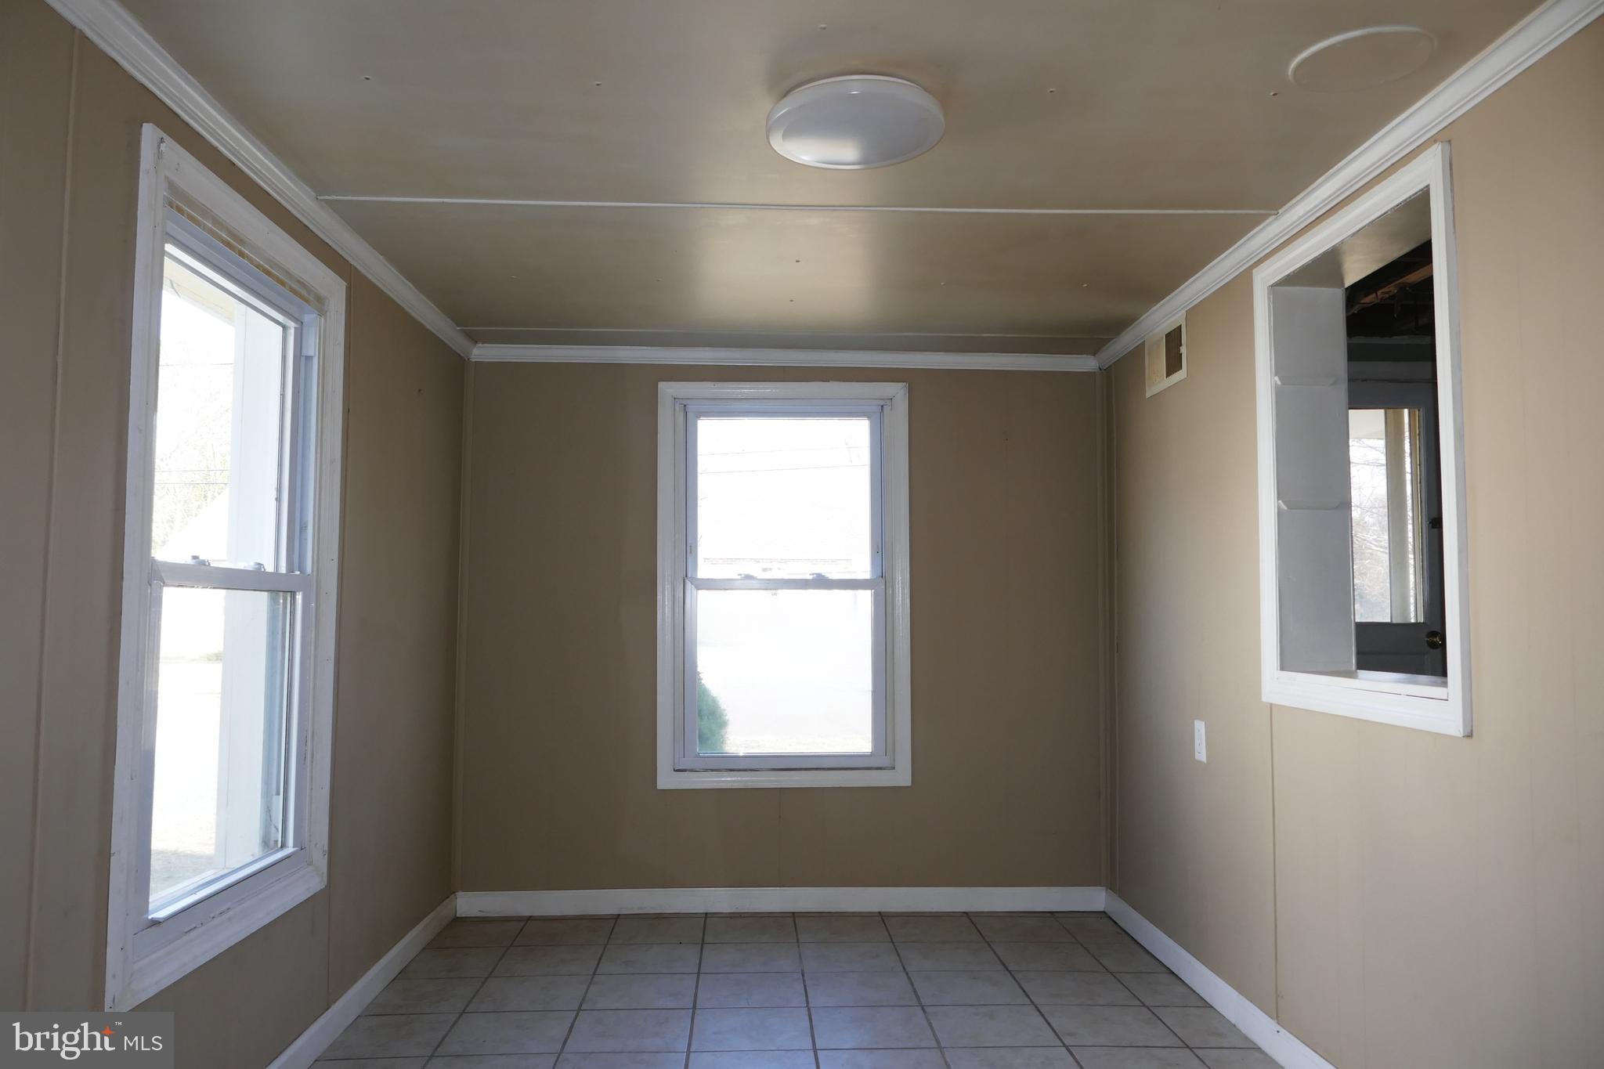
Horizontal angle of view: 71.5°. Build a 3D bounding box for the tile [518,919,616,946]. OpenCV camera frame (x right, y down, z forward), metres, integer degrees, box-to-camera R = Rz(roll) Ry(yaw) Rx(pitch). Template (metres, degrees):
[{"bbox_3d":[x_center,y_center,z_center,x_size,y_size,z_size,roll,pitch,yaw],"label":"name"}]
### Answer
[{"bbox_3d":[-0.805,1.369,3.822,0.306,0.010,0.306,0,-4,-3],"label":"tile"}]

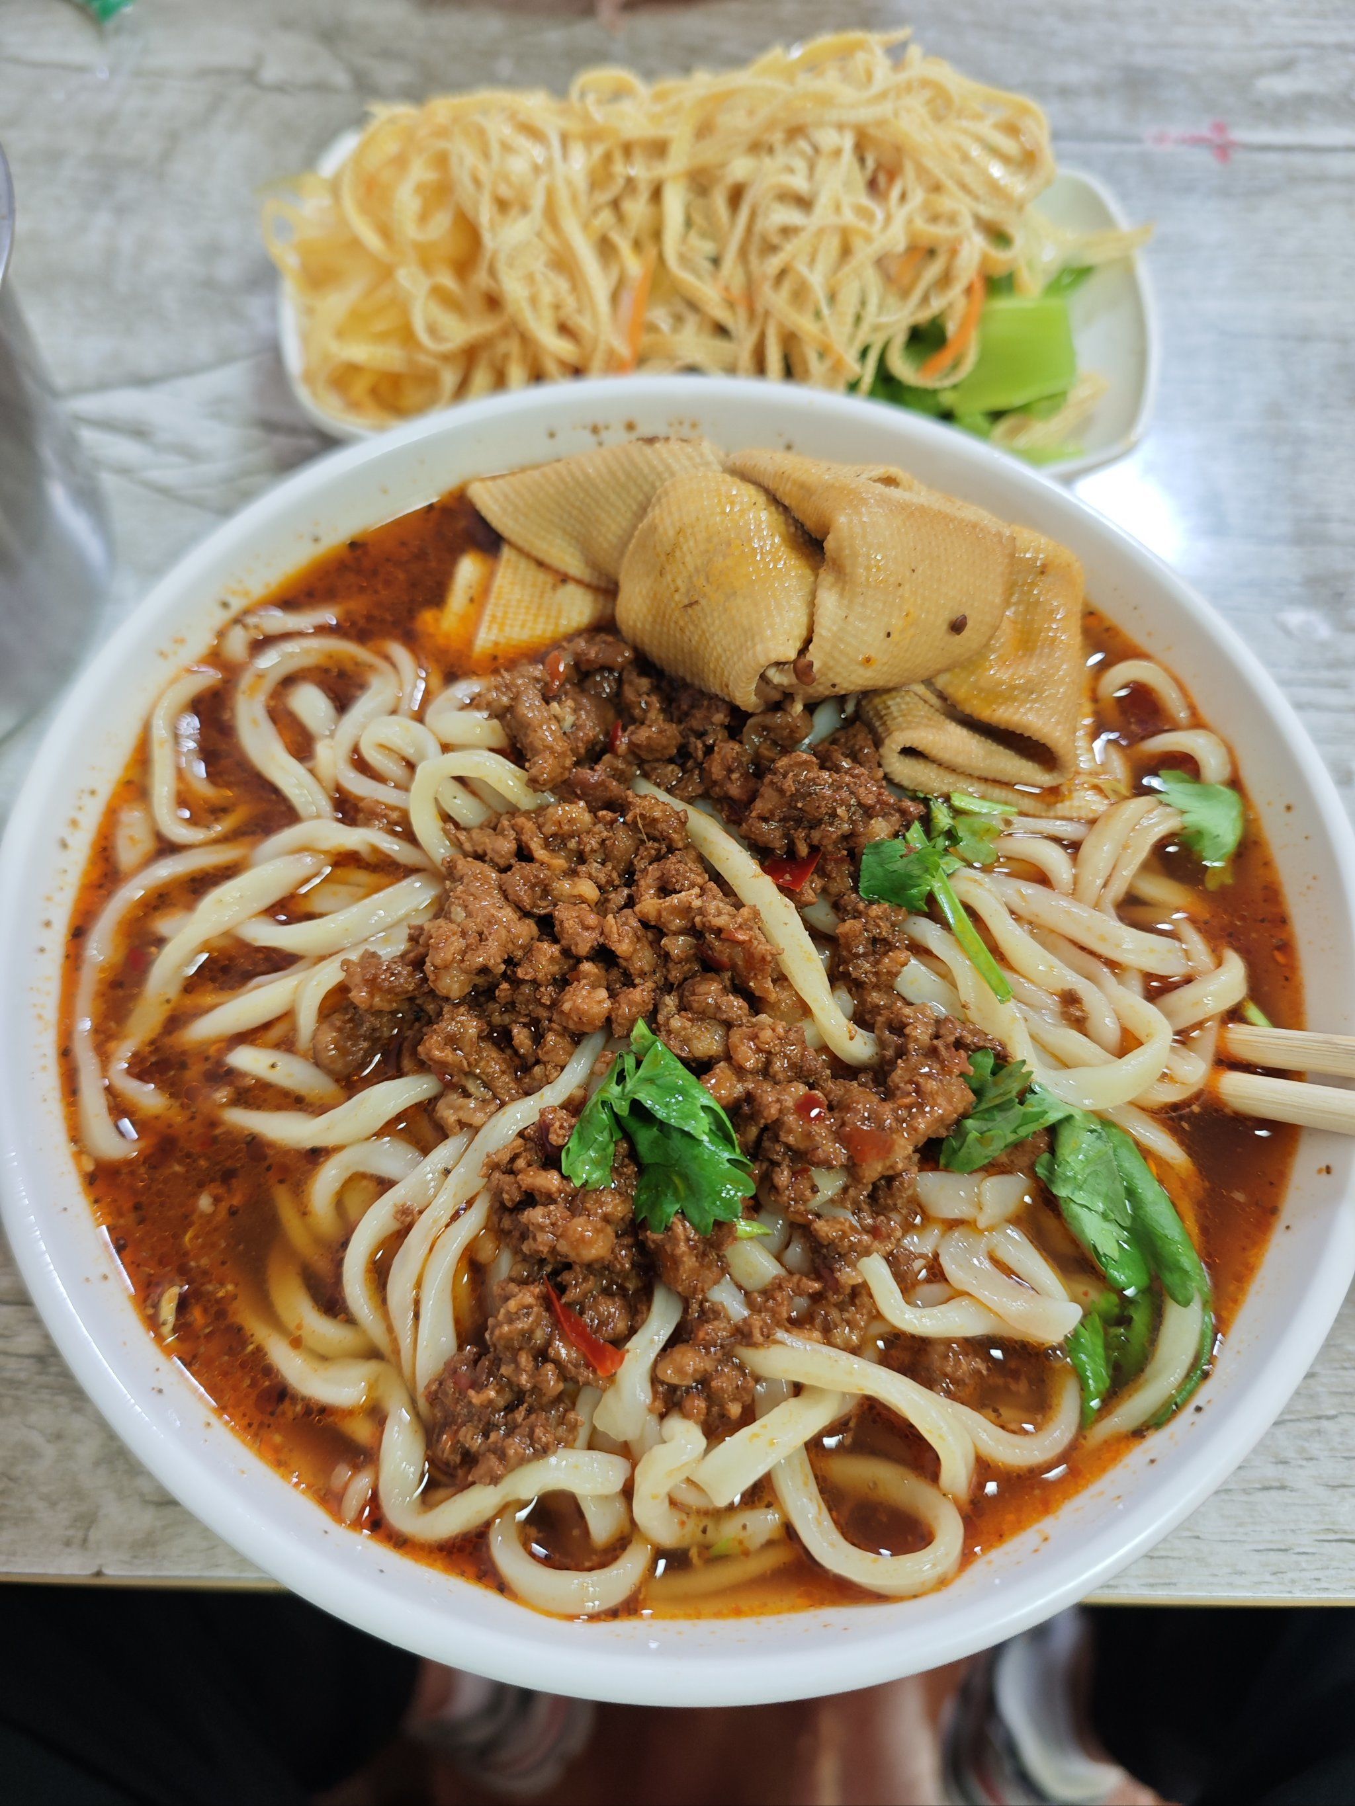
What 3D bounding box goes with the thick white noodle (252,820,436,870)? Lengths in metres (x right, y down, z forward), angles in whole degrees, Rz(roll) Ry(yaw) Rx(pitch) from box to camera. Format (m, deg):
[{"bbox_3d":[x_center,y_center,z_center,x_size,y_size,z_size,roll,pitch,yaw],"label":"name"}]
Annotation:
[{"bbox_3d":[-0.057,-0.010,0.205,0.030,0.007,0.008,2,68,-1],"label":"thick white noodle"}]

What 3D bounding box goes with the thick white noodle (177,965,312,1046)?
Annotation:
[{"bbox_3d":[-0.069,0.017,0.195,0.023,0.006,0.005,-32,72,-13],"label":"thick white noodle"}]

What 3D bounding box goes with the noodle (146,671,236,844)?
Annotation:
[{"bbox_3d":[-0.087,-0.026,0.214,0.013,0.005,0.035,-10,69,-6],"label":"noodle"}]

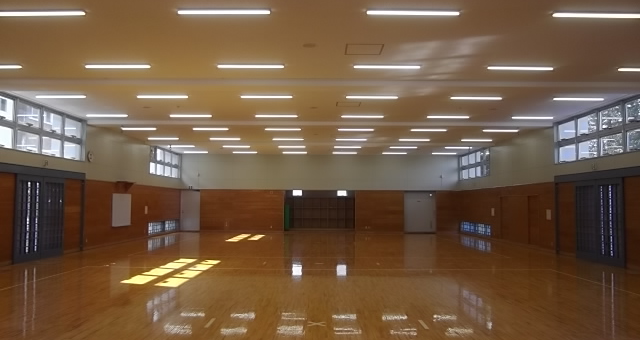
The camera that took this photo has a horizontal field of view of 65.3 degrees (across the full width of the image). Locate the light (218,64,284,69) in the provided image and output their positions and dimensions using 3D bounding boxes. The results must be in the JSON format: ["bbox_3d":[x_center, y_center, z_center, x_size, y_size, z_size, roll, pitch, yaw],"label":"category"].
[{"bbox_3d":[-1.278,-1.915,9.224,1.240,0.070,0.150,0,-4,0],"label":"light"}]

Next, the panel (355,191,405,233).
[{"bbox_3d":[3.070,2.150,25.680,2.539,2.177,0.050,0,-4,0],"label":"panel"}]

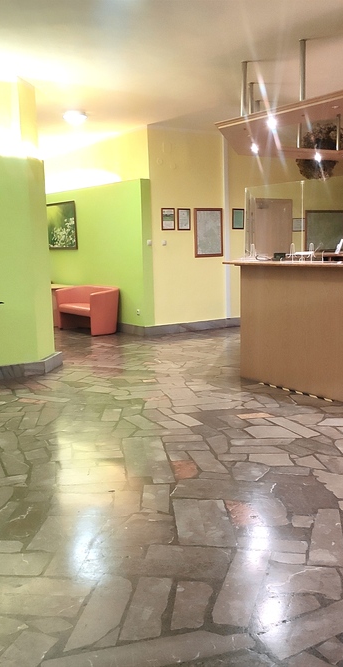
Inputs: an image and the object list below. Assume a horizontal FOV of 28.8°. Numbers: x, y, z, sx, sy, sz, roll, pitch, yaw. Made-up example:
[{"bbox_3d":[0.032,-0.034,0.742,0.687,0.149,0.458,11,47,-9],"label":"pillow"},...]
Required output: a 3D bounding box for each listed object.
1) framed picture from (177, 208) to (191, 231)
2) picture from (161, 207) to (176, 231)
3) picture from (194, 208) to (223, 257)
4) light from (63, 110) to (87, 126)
[{"bbox_3d":[0.192,-1.665,9.766,0.225,0.314,0.025,-7,10,-31],"label":"framed picture"},{"bbox_3d":[-0.035,-1.645,9.627,0.232,0.312,0.025,-7,10,-31],"label":"picture"},{"bbox_3d":[0.572,-1.505,10.024,0.515,0.726,0.030,-7,10,-31],"label":"picture"},{"bbox_3d":[-1.193,-2.667,8.302,0.300,0.120,0.300,-1,9,0],"label":"light"}]

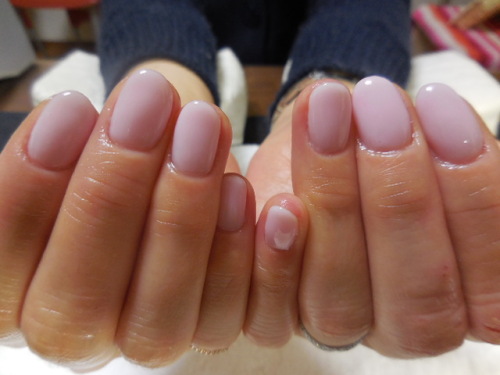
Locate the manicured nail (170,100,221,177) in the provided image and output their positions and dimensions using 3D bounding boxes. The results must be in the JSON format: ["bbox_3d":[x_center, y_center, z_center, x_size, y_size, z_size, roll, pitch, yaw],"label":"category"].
[{"bbox_3d":[-0.012,-0.011,0.082,0.011,0.017,0.004,7,-5,1],"label":"manicured nail"}]

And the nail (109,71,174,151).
[{"bbox_3d":[-0.024,-0.017,0.080,0.012,0.018,0.004,14,-8,-10],"label":"nail"}]

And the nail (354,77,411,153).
[{"bbox_3d":[0.030,-0.017,0.083,0.011,0.017,0.004,-13,-10,19],"label":"nail"}]

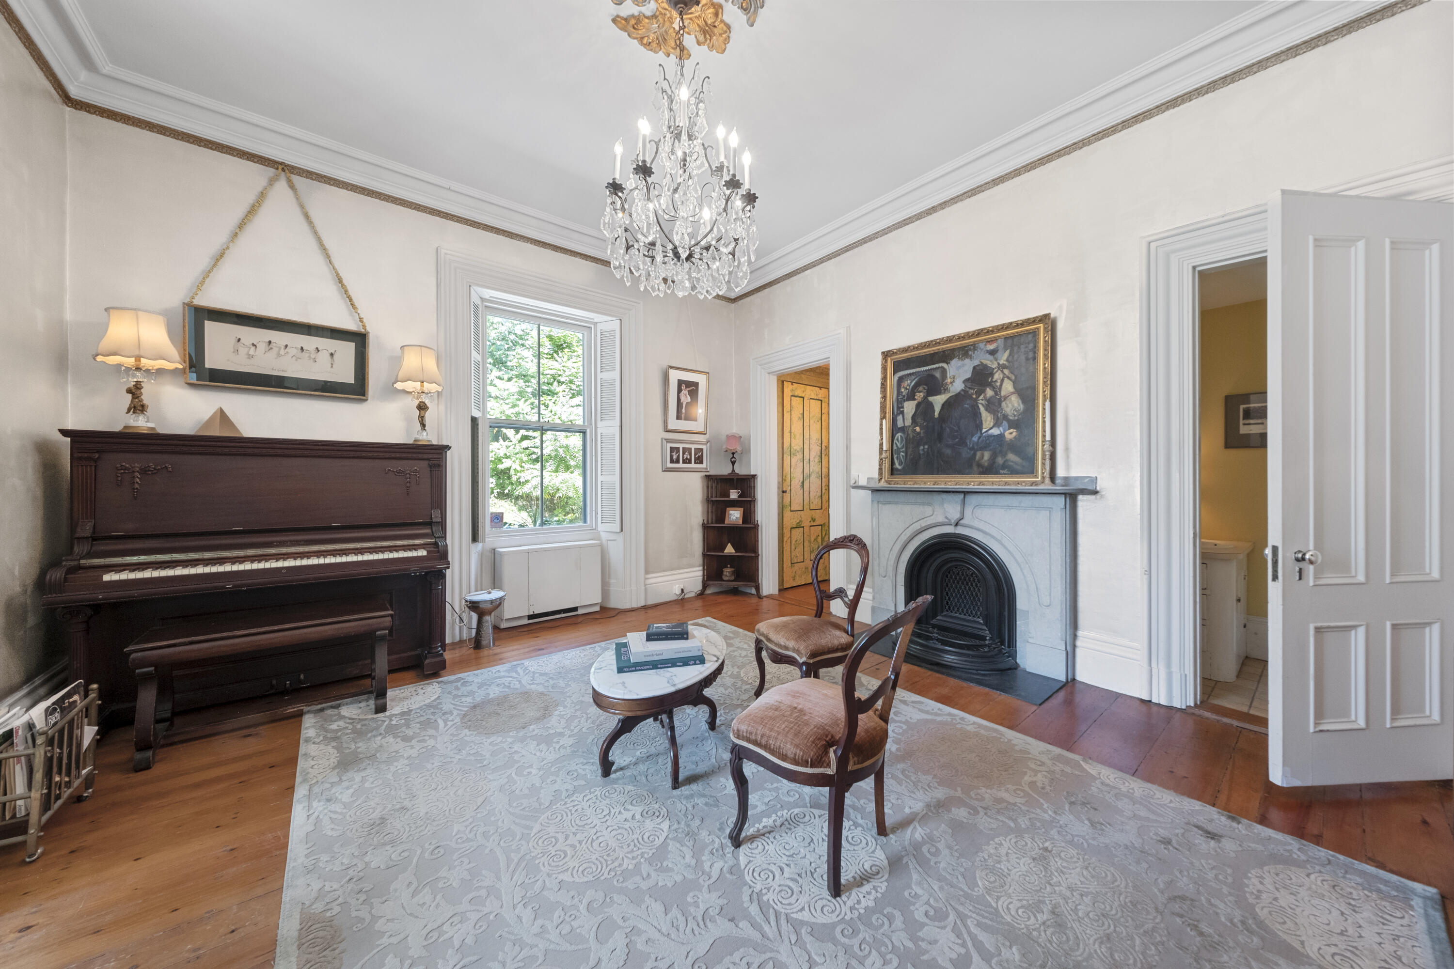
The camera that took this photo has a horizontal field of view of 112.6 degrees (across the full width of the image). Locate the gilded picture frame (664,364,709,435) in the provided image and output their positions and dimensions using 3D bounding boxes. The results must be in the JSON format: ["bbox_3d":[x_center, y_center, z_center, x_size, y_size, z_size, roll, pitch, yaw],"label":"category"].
[{"bbox_3d":[-0.408,-0.854,4.958,0.510,0.655,0.030,0,4,-39],"label":"gilded picture frame"}]

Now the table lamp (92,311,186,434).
[{"bbox_3d":[-3.000,-0.564,2.478,0.285,0.630,0.285,0,0,-39],"label":"table lamp"}]

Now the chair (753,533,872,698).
[{"bbox_3d":[0.478,0.746,2.587,0.570,0.860,0.465,0,0,-28],"label":"chair"}]

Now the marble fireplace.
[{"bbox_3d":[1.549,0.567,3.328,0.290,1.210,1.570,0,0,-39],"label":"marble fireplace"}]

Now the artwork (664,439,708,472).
[{"bbox_3d":[-0.398,-0.284,4.826,0.565,0.314,0.030,0,0,-39],"label":"artwork"}]

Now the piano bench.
[{"bbox_3d":[-2.221,0.929,2.402,0.920,0.510,0.370,0,0,-39],"label":"piano bench"}]

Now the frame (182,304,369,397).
[{"bbox_3d":[-2.711,-0.788,2.970,0.824,0.450,0.035,0,0,-39],"label":"frame"}]

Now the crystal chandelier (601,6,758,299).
[{"bbox_3d":[-0.194,-1.421,2.071,0.660,1.245,0.660,0,0,0],"label":"crystal chandelier"}]

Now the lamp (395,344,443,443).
[{"bbox_3d":[-2.030,-0.579,3.205,0.270,0.660,0.270,0,0,-39],"label":"lamp"}]

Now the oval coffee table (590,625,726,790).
[{"bbox_3d":[-0.283,0.966,2.158,0.540,0.425,0.890,0,0,14],"label":"oval coffee table"}]

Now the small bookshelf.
[{"bbox_3d":[0.059,0.518,5.031,0.640,1.225,0.340,0,0,6],"label":"small bookshelf"}]

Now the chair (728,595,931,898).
[{"bbox_3d":[0.346,0.747,1.569,0.570,0.860,0.465,0,0,43],"label":"chair"}]

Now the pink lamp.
[{"bbox_3d":[0.066,-0.315,5.020,0.190,0.441,0.190,0,0,6],"label":"pink lamp"}]

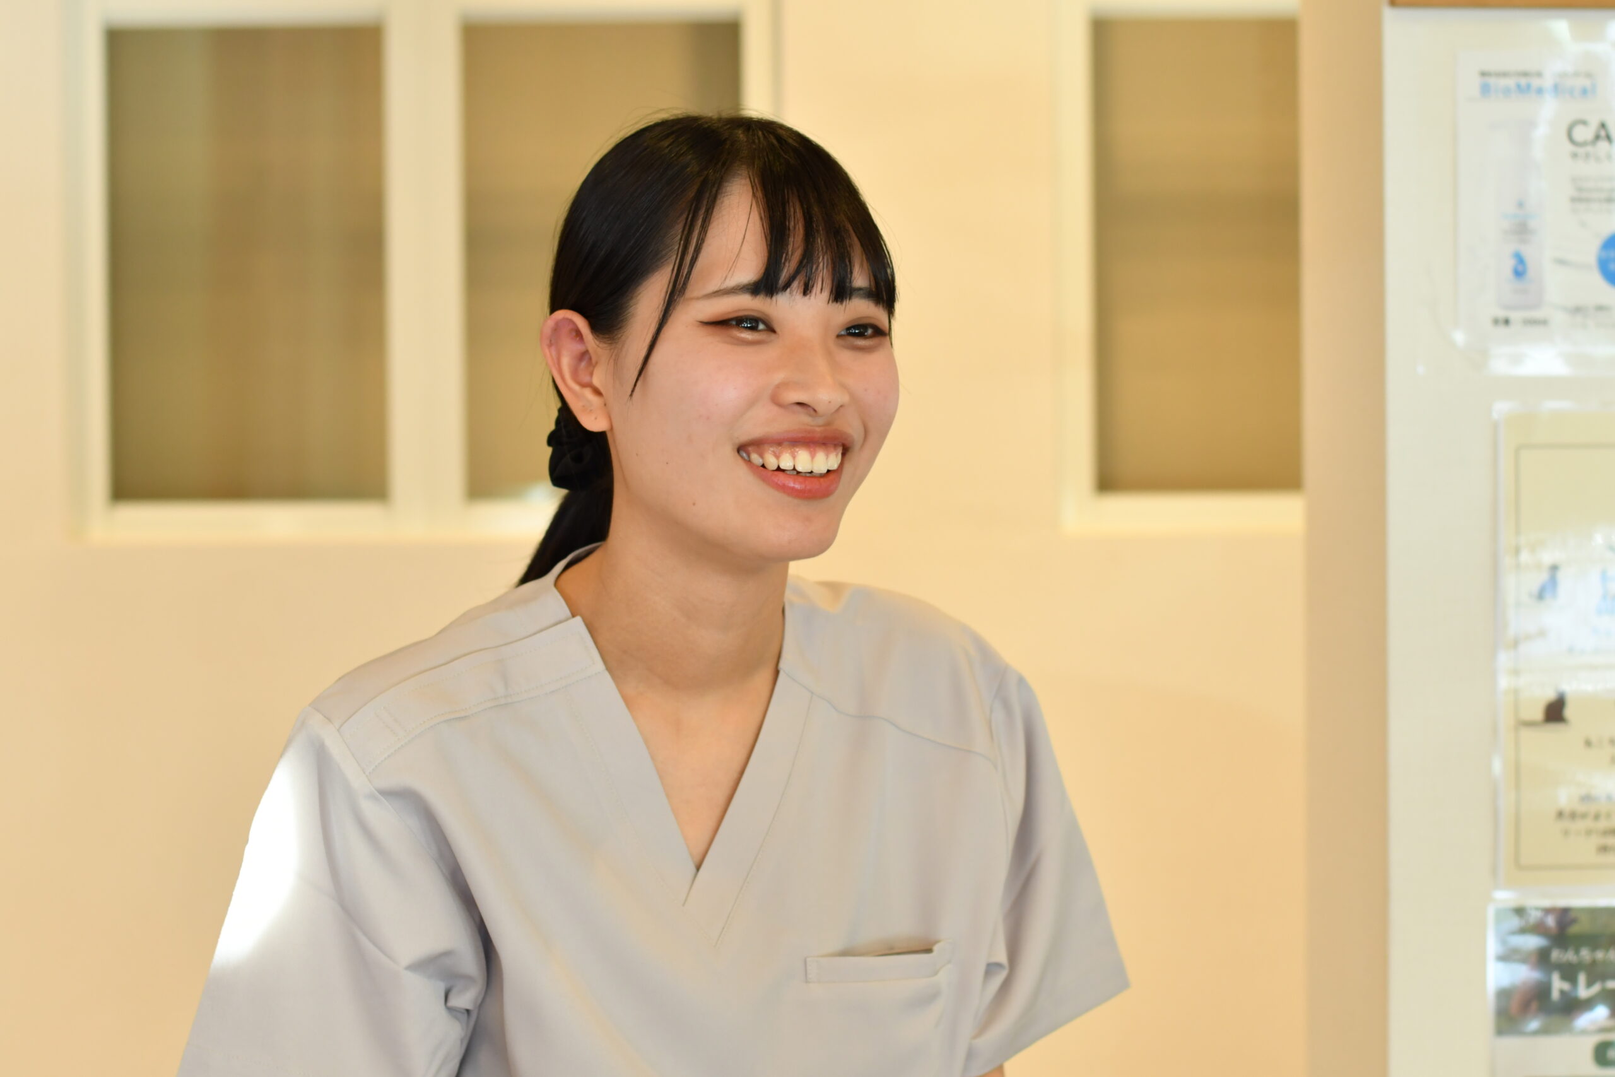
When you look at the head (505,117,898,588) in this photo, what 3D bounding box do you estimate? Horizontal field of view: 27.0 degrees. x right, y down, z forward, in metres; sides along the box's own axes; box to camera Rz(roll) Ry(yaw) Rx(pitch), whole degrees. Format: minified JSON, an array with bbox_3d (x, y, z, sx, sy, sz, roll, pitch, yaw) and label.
[{"bbox_3d":[-0.050,-0.100,1.720,0.168,0.236,0.235,0,0,-35],"label":"head"}]

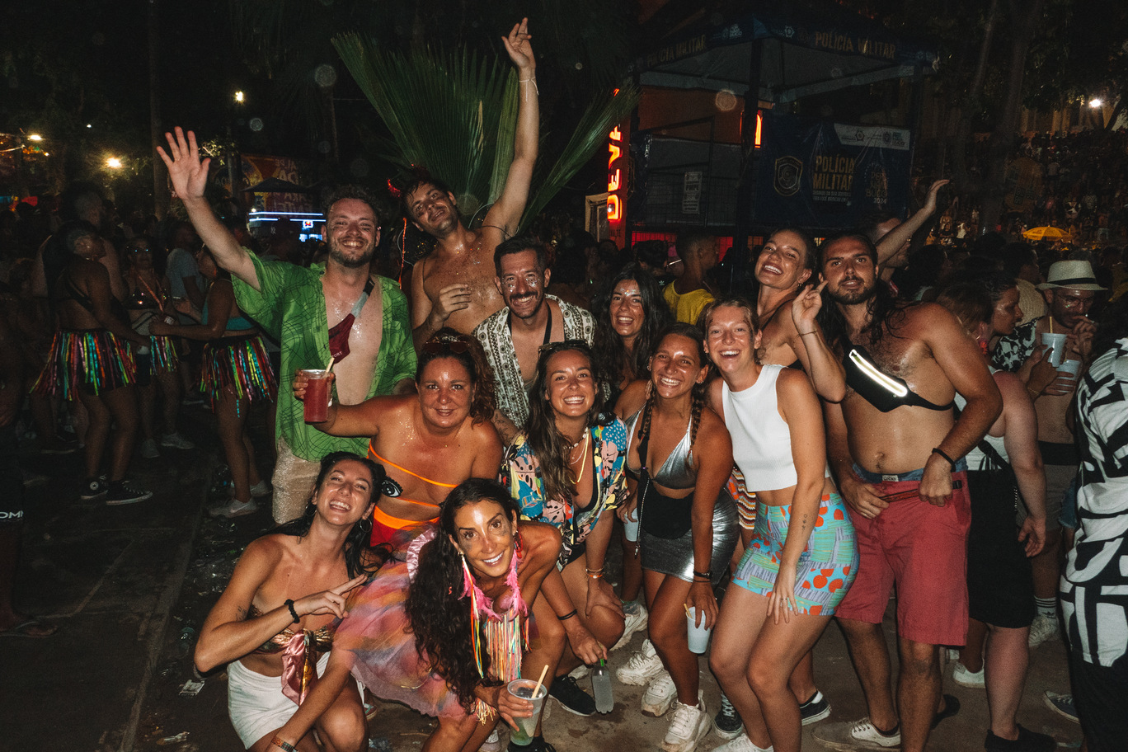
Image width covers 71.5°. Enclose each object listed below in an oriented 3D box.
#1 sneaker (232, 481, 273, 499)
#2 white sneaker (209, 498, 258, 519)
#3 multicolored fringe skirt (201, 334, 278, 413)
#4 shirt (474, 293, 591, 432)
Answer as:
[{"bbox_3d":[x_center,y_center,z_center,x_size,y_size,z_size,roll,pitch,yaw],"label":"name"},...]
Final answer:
[{"bbox_3d":[-1.944,0.693,4.842,0.265,0.105,0.095,-1,9,-17],"label":"sneaker"},{"bbox_3d":[-1.934,0.770,4.578,0.275,0.100,0.100,-3,11,-25],"label":"white sneaker"},{"bbox_3d":[-1.928,-0.047,4.650,0.420,0.400,0.420,2,9,3],"label":"multicolored fringe skirt"},{"bbox_3d":[-0.080,0.060,2.620,0.460,0.620,0.320,1,23,-2],"label":"shirt"}]

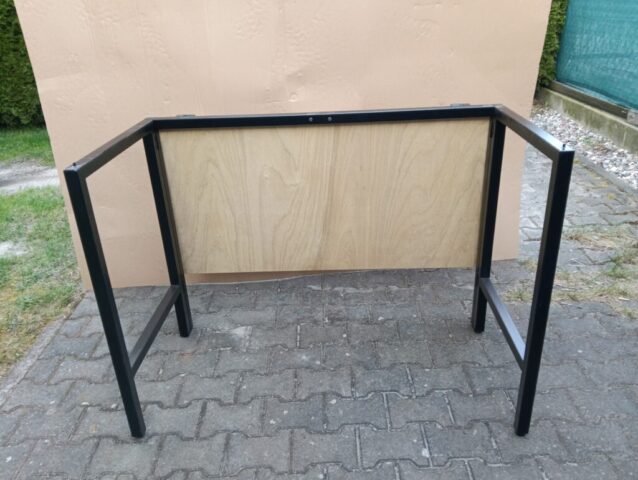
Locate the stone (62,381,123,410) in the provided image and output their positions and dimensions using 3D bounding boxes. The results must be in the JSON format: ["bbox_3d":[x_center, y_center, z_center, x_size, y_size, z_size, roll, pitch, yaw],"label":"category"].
[{"bbox_3d":[-0.780,0.564,1.757,0.198,0.060,0.160,-3,26,1],"label":"stone"}]

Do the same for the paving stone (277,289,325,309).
[{"bbox_3d":[-0.082,0.294,2.252,0.197,0.065,0.160,-3,25,1],"label":"paving stone"}]

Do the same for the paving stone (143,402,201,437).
[{"bbox_3d":[-0.479,0.611,1.628,0.198,0.060,0.160,-3,26,1],"label":"paving stone"}]

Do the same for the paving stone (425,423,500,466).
[{"bbox_3d":[0.421,0.630,1.491,0.198,0.060,0.160,-3,26,1],"label":"paving stone"}]

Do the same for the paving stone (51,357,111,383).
[{"bbox_3d":[-0.879,0.510,1.889,0.197,0.065,0.160,-3,25,1],"label":"paving stone"}]

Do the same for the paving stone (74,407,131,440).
[{"bbox_3d":[-0.679,0.620,1.630,0.198,0.060,0.160,-3,26,1],"label":"paving stone"}]

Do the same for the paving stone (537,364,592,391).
[{"bbox_3d":[0.818,0.492,1.737,0.198,0.060,0.160,-3,26,1],"label":"paving stone"}]

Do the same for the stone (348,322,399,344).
[{"bbox_3d":[0.219,0.400,1.995,0.197,0.065,0.160,-3,25,1],"label":"stone"}]

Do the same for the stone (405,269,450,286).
[{"bbox_3d":[0.518,0.205,2.370,0.197,0.065,0.160,-3,25,1],"label":"stone"}]

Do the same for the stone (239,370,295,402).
[{"bbox_3d":[-0.180,0.538,1.749,0.197,0.065,0.160,-3,25,1],"label":"stone"}]

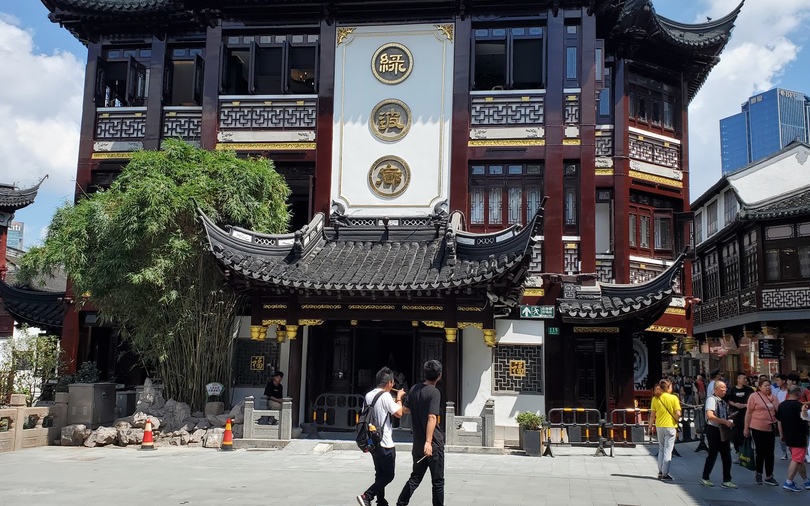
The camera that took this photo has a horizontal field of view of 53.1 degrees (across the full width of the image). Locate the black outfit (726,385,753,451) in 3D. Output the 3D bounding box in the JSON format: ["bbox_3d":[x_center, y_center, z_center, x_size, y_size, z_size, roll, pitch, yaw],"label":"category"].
[{"bbox_3d":[7.057,3.530,17.091,0.520,1.360,0.350,-2,-9,23],"label":"black outfit"}]

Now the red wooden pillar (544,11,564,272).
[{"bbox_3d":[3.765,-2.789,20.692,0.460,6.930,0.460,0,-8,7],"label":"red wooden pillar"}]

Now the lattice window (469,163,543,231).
[{"bbox_3d":[2.461,-1.321,19.671,1.799,1.804,0.120,0,-9,6],"label":"lattice window"}]

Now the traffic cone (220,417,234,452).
[{"bbox_3d":[-3.542,3.611,16.231,0.380,0.650,0.380,3,-9,-13],"label":"traffic cone"}]

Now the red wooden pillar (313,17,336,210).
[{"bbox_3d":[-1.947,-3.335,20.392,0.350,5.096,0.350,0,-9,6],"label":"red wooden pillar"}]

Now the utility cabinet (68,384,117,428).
[{"bbox_3d":[-6.933,3.451,18.042,0.570,1.080,0.940,0,-9,6],"label":"utility cabinet"}]

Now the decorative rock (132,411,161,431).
[{"bbox_3d":[-5.545,3.625,17.400,0.550,0.410,0.450,0,-8,7],"label":"decorative rock"}]

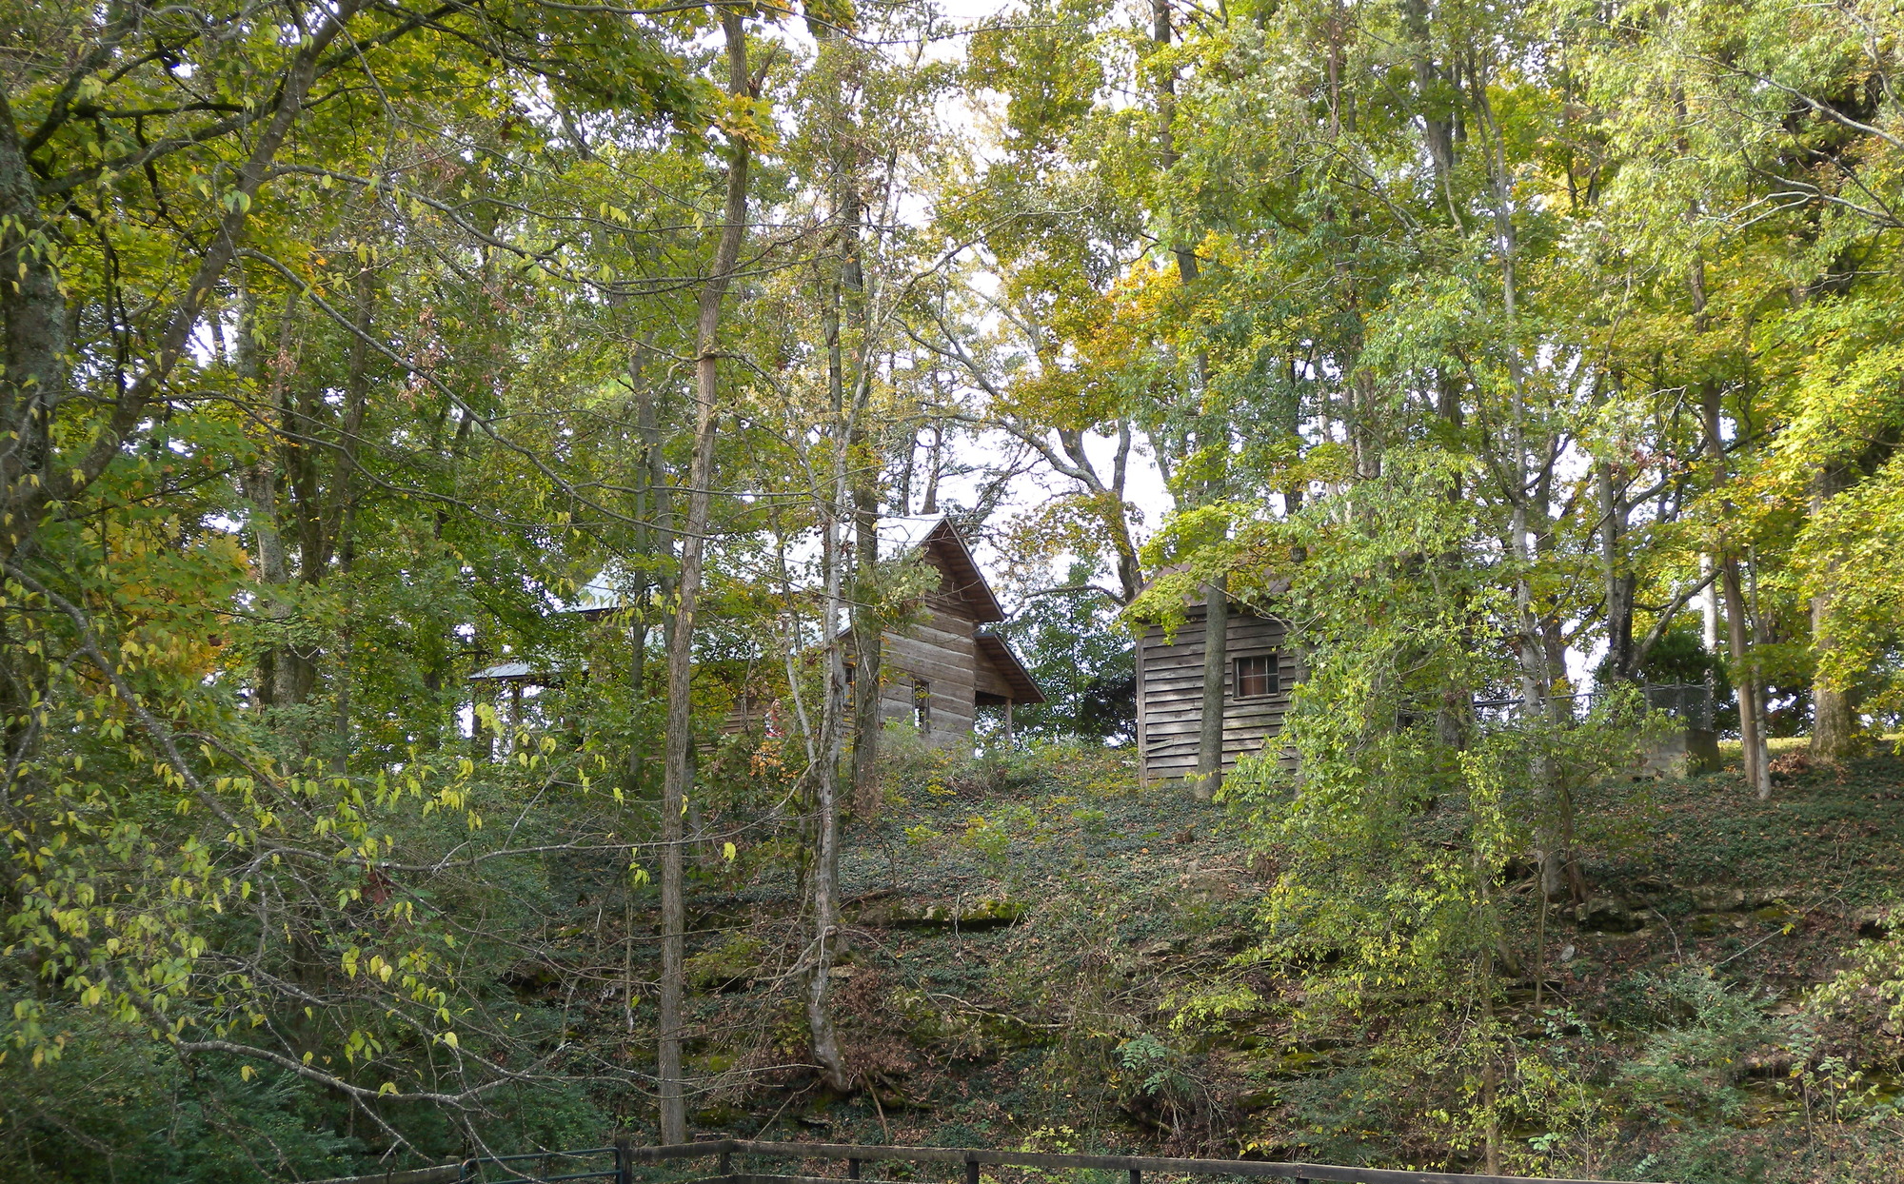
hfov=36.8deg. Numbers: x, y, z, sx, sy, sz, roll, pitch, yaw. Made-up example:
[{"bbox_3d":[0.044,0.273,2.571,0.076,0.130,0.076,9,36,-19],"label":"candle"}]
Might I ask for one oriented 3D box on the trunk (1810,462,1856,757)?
[{"bbox_3d":[14.900,0.334,48.354,0.680,5.004,0.680,0,-9,17],"label":"trunk"}]

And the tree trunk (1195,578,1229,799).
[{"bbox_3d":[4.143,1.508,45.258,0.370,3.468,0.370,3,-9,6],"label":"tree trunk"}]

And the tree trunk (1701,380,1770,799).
[{"bbox_3d":[12.053,-0.097,44.056,0.360,6.480,0.360,-6,-10,15],"label":"tree trunk"}]

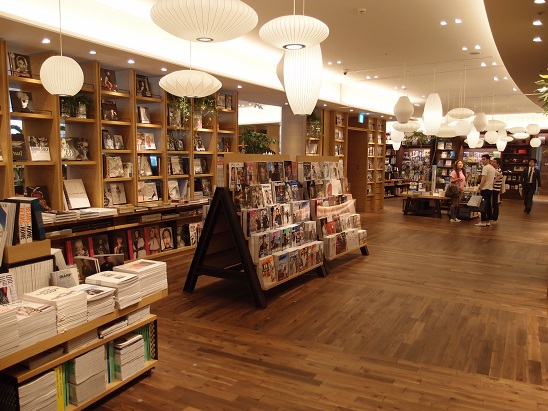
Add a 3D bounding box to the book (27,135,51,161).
[{"bbox_3d":[-3.346,-0.807,6.342,0.025,0.355,0.270,-9,0,34],"label":"book"}]

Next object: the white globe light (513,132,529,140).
[{"bbox_3d":[7.928,-2.220,14.200,0.530,0.195,0.530,0,6,0],"label":"white globe light"}]

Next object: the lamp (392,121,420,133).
[{"bbox_3d":[2.874,-1.689,9.600,0.600,0.235,0.600,0,6,0],"label":"lamp"}]

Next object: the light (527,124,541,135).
[{"bbox_3d":[8.553,-2.493,14.600,0.465,0.365,0.465,0,6,0],"label":"light"}]

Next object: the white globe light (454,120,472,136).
[{"bbox_3d":[3.853,-1.555,9.000,0.355,0.315,0.355,0,6,0],"label":"white globe light"}]

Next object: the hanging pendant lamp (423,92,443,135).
[{"bbox_3d":[3.292,-1.880,9.150,0.390,0.850,0.390,1,6,0],"label":"hanging pendant lamp"}]

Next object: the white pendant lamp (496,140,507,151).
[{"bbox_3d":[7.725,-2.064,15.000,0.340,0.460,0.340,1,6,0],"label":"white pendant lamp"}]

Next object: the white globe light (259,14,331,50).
[{"bbox_3d":[0.134,-1.130,2.900,0.460,0.200,0.460,1,6,0],"label":"white globe light"}]

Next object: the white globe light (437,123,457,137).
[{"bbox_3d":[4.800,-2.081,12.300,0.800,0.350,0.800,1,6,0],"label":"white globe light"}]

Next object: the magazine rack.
[{"bbox_3d":[-0.155,0.286,5.601,1.120,1.450,1.550,5,8,31],"label":"magazine rack"}]

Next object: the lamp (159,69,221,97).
[{"bbox_3d":[-0.842,-1.233,4.500,0.640,0.265,0.640,0,6,0],"label":"lamp"}]

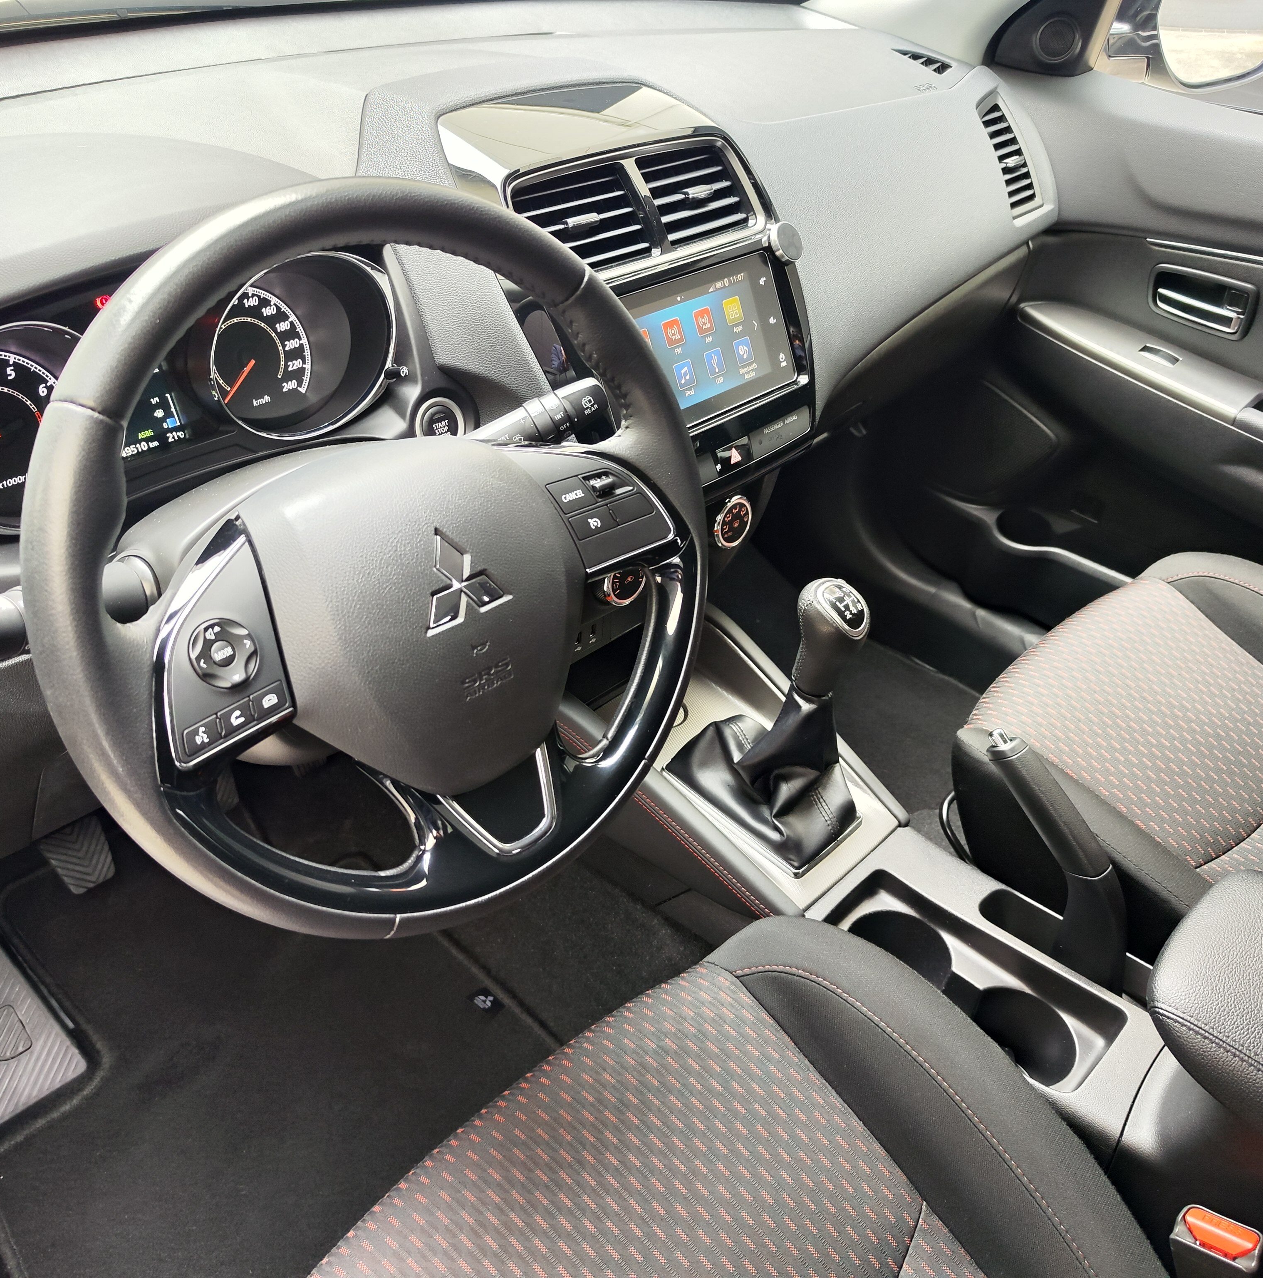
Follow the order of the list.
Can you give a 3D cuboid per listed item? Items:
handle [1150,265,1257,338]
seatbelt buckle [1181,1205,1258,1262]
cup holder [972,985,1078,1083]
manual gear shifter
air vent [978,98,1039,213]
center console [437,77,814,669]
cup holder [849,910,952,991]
[{"bbox_3d":[0.631,-0.369,1.247,0.110,0.064,0.030,28,43,35],"label":"handle"},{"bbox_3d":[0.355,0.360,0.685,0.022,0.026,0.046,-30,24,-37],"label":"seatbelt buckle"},{"bbox_3d":[0.285,0.320,0.858,0.088,0.060,0.088,0,34,0],"label":"cup holder"},{"bbox_3d":[0.124,0.048,0.959,0.172,0.265,0.097,28,43,35],"label":"manual gear shifter"},{"bbox_3d":[0.416,-0.535,1.264,0.057,0.113,0.028,-30,14,-37],"label":"air vent"},{"bbox_3d":[0.001,-0.193,0.931,0.165,0.440,0.258,18,37,42],"label":"center console"},{"bbox_3d":[0.214,0.275,0.926,0.087,0.060,0.087,0,34,0],"label":"cup holder"}]

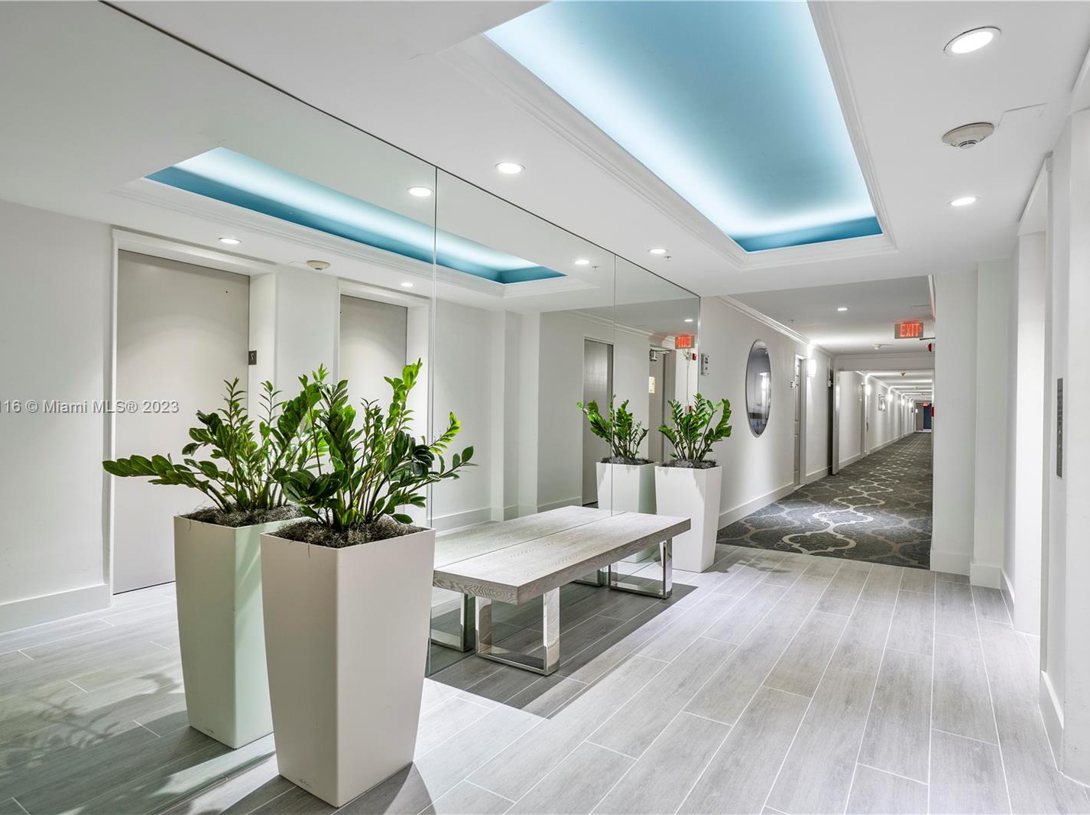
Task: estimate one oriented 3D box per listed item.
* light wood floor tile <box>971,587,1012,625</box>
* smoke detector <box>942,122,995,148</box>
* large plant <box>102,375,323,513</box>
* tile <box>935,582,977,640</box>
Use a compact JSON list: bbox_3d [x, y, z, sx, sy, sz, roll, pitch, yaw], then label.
[{"bbox_3d":[2.870,1.270,3.726,0.162,0.010,0.843,1,0,34],"label":"light wood floor tile"},{"bbox_3d":[1.654,-1.040,2.258,0.166,0.058,0.166,1,0,34],"label":"smoke detector"},{"bbox_3d":[-1.143,0.141,2.172,0.620,0.540,0.660,0,-1,34],"label":"large plant"},{"bbox_3d":[2.499,1.218,3.520,0.197,0.010,1.179,0,-1,34],"label":"tile"}]

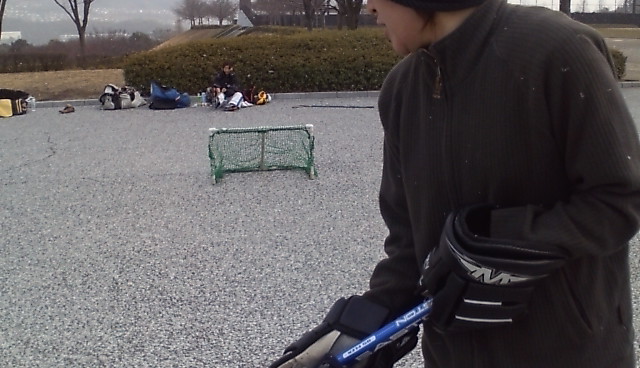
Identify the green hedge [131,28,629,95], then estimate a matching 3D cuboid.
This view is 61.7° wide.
[{"bbox_3d":[1.403,-2.849,11.932,10.830,1.020,2.800,-4,19,-15],"label":"green hedge"}]

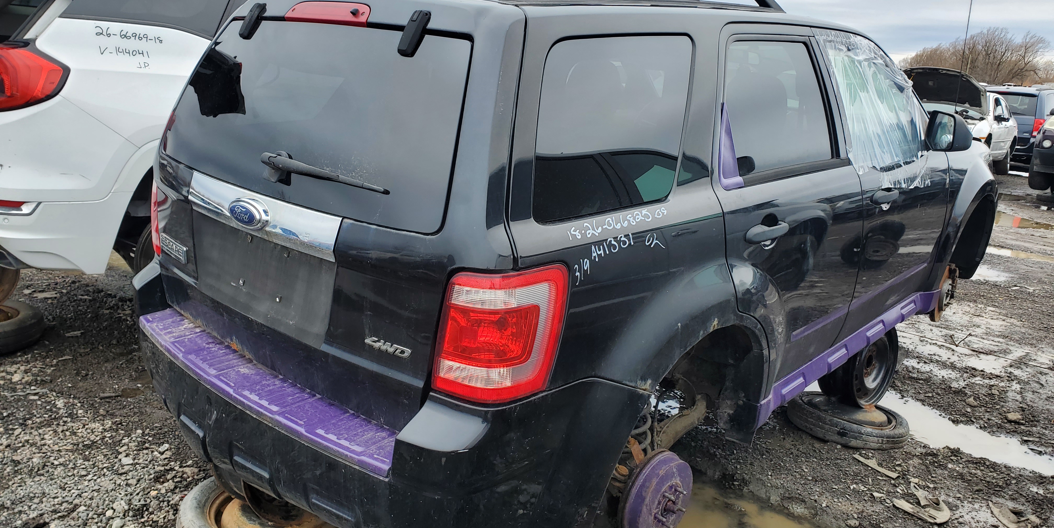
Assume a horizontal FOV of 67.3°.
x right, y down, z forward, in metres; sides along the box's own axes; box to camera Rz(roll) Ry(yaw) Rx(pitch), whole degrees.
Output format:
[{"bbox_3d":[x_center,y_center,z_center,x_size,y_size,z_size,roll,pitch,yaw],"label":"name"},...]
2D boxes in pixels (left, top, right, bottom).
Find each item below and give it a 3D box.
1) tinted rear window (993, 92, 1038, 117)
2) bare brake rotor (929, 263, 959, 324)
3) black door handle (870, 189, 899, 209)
[{"bbox_3d":[9.893,-3.264,16.300,1.250,0.470,0.160,16,20,39],"label":"tinted rear window"},{"bbox_3d":[2.171,0.158,4.110,0.075,0.302,0.302,17,22,39],"label":"bare brake rotor"},{"bbox_3d":[1.342,-0.244,2.966,0.060,0.052,0.210,17,21,39],"label":"black door handle"}]

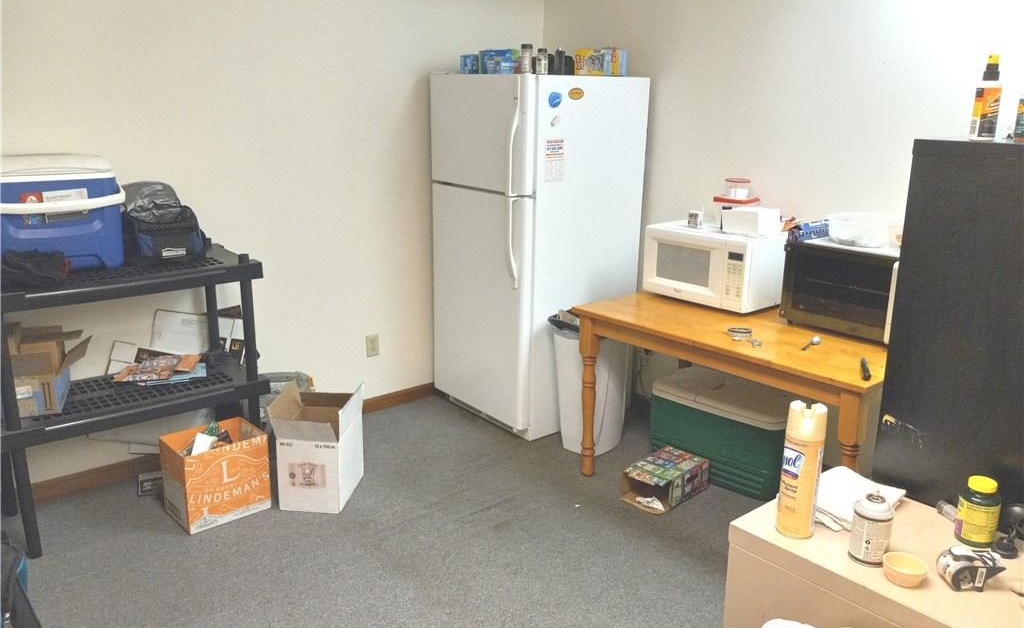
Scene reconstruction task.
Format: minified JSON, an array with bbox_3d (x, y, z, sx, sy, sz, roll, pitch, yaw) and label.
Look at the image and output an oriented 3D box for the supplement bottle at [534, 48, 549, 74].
[{"bbox_3d":[0.131,-1.086,3.451,0.054,0.114,0.054,2,15,4],"label":"supplement bottle"}]

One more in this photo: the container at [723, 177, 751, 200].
[{"bbox_3d":[0.967,-0.535,3.426,0.110,0.088,0.110,-11,19,-38],"label":"container"}]

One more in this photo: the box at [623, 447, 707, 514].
[{"bbox_3d":[0.642,0.677,3.299,0.200,0.126,0.315,15,20,42],"label":"box"}]

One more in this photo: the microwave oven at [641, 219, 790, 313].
[{"bbox_3d":[0.900,-0.218,3.467,0.365,0.305,0.525,-11,19,-38],"label":"microwave oven"}]

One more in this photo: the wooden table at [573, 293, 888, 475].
[{"bbox_3d":[0.930,0.403,3.156,0.746,0.735,1.246,-11,19,-38],"label":"wooden table"}]

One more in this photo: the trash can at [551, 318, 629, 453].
[{"bbox_3d":[0.368,0.331,3.649,0.300,0.610,0.280,-11,19,-38],"label":"trash can"}]

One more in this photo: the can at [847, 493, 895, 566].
[{"bbox_3d":[0.662,0.385,1.457,0.070,0.132,0.070,8,17,26],"label":"can"}]

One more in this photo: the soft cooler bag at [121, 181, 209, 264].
[{"bbox_3d":[-1.381,-0.364,3.148,0.300,0.307,0.220,-11,18,-38],"label":"soft cooler bag"}]

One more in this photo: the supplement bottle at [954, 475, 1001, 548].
[{"bbox_3d":[0.884,0.372,1.513,0.067,0.119,0.067,-11,19,-38],"label":"supplement bottle"}]

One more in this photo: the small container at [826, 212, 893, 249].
[{"bbox_3d":[1.300,-0.315,3.009,0.225,0.096,0.225,-12,20,-39],"label":"small container"}]

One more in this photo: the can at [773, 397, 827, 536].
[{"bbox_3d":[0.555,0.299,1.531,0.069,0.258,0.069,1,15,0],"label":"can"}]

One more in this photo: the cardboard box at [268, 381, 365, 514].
[{"bbox_3d":[-0.789,0.541,3.205,0.280,0.410,0.359,2,15,5],"label":"cardboard box"}]

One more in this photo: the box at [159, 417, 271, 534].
[{"bbox_3d":[-1.147,0.618,3.102,0.317,0.307,0.247,-13,20,-41],"label":"box"}]

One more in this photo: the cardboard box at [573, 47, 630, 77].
[{"bbox_3d":[0.410,-1.167,3.736,0.150,0.128,0.190,-12,20,-39],"label":"cardboard box"}]

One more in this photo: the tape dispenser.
[{"bbox_3d":[0.805,0.443,1.390,0.101,0.058,0.052,1,15,2],"label":"tape dispenser"}]

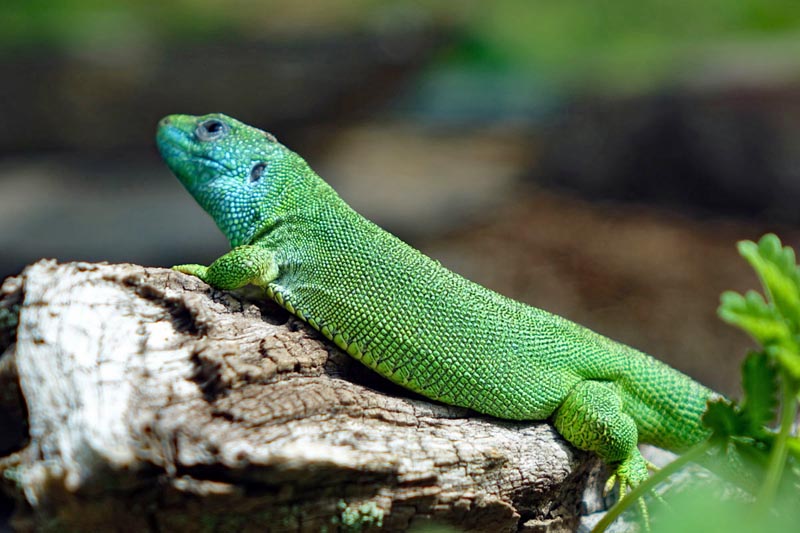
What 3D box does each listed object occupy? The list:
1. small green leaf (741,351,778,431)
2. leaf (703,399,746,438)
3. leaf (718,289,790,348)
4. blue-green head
[{"bbox_3d":[0.078,0.027,0.645,0.008,0.017,0.005,1,10,6],"label":"small green leaf"},{"bbox_3d":[0.071,0.033,0.648,0.010,0.009,0.006,1,10,6],"label":"leaf"},{"bbox_3d":[0.077,0.011,0.638,0.016,0.012,0.009,2,10,9],"label":"leaf"},{"bbox_3d":[-0.038,-0.020,0.660,0.033,0.026,0.021,20,9,-3],"label":"blue-green head"}]

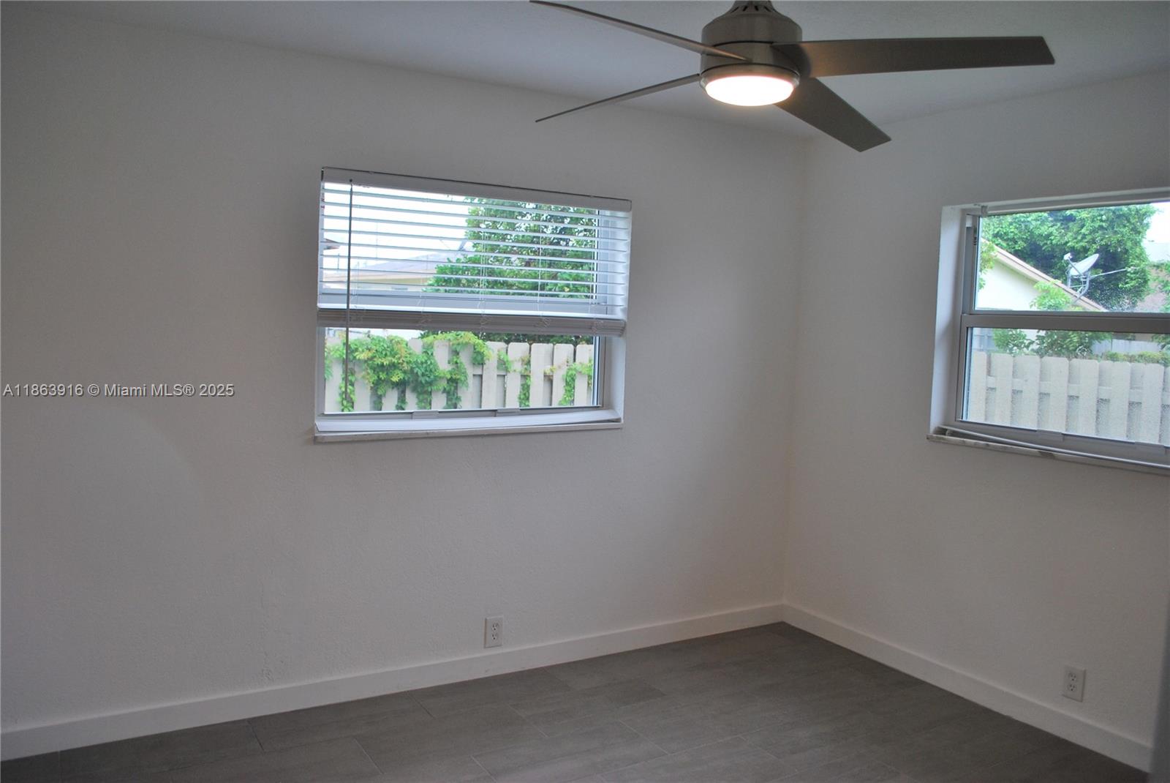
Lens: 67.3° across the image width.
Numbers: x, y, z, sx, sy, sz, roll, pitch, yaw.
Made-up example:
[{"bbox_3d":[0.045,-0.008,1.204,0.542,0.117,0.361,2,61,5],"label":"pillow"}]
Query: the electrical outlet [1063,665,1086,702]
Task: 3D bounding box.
[{"bbox_3d":[1.743,1.040,3.129,0.009,0.122,0.078,-1,5,-30],"label":"electrical outlet"}]

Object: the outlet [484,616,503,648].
[{"bbox_3d":[-0.371,0.983,3.589,0.078,0.122,0.009,-1,5,-30],"label":"outlet"}]

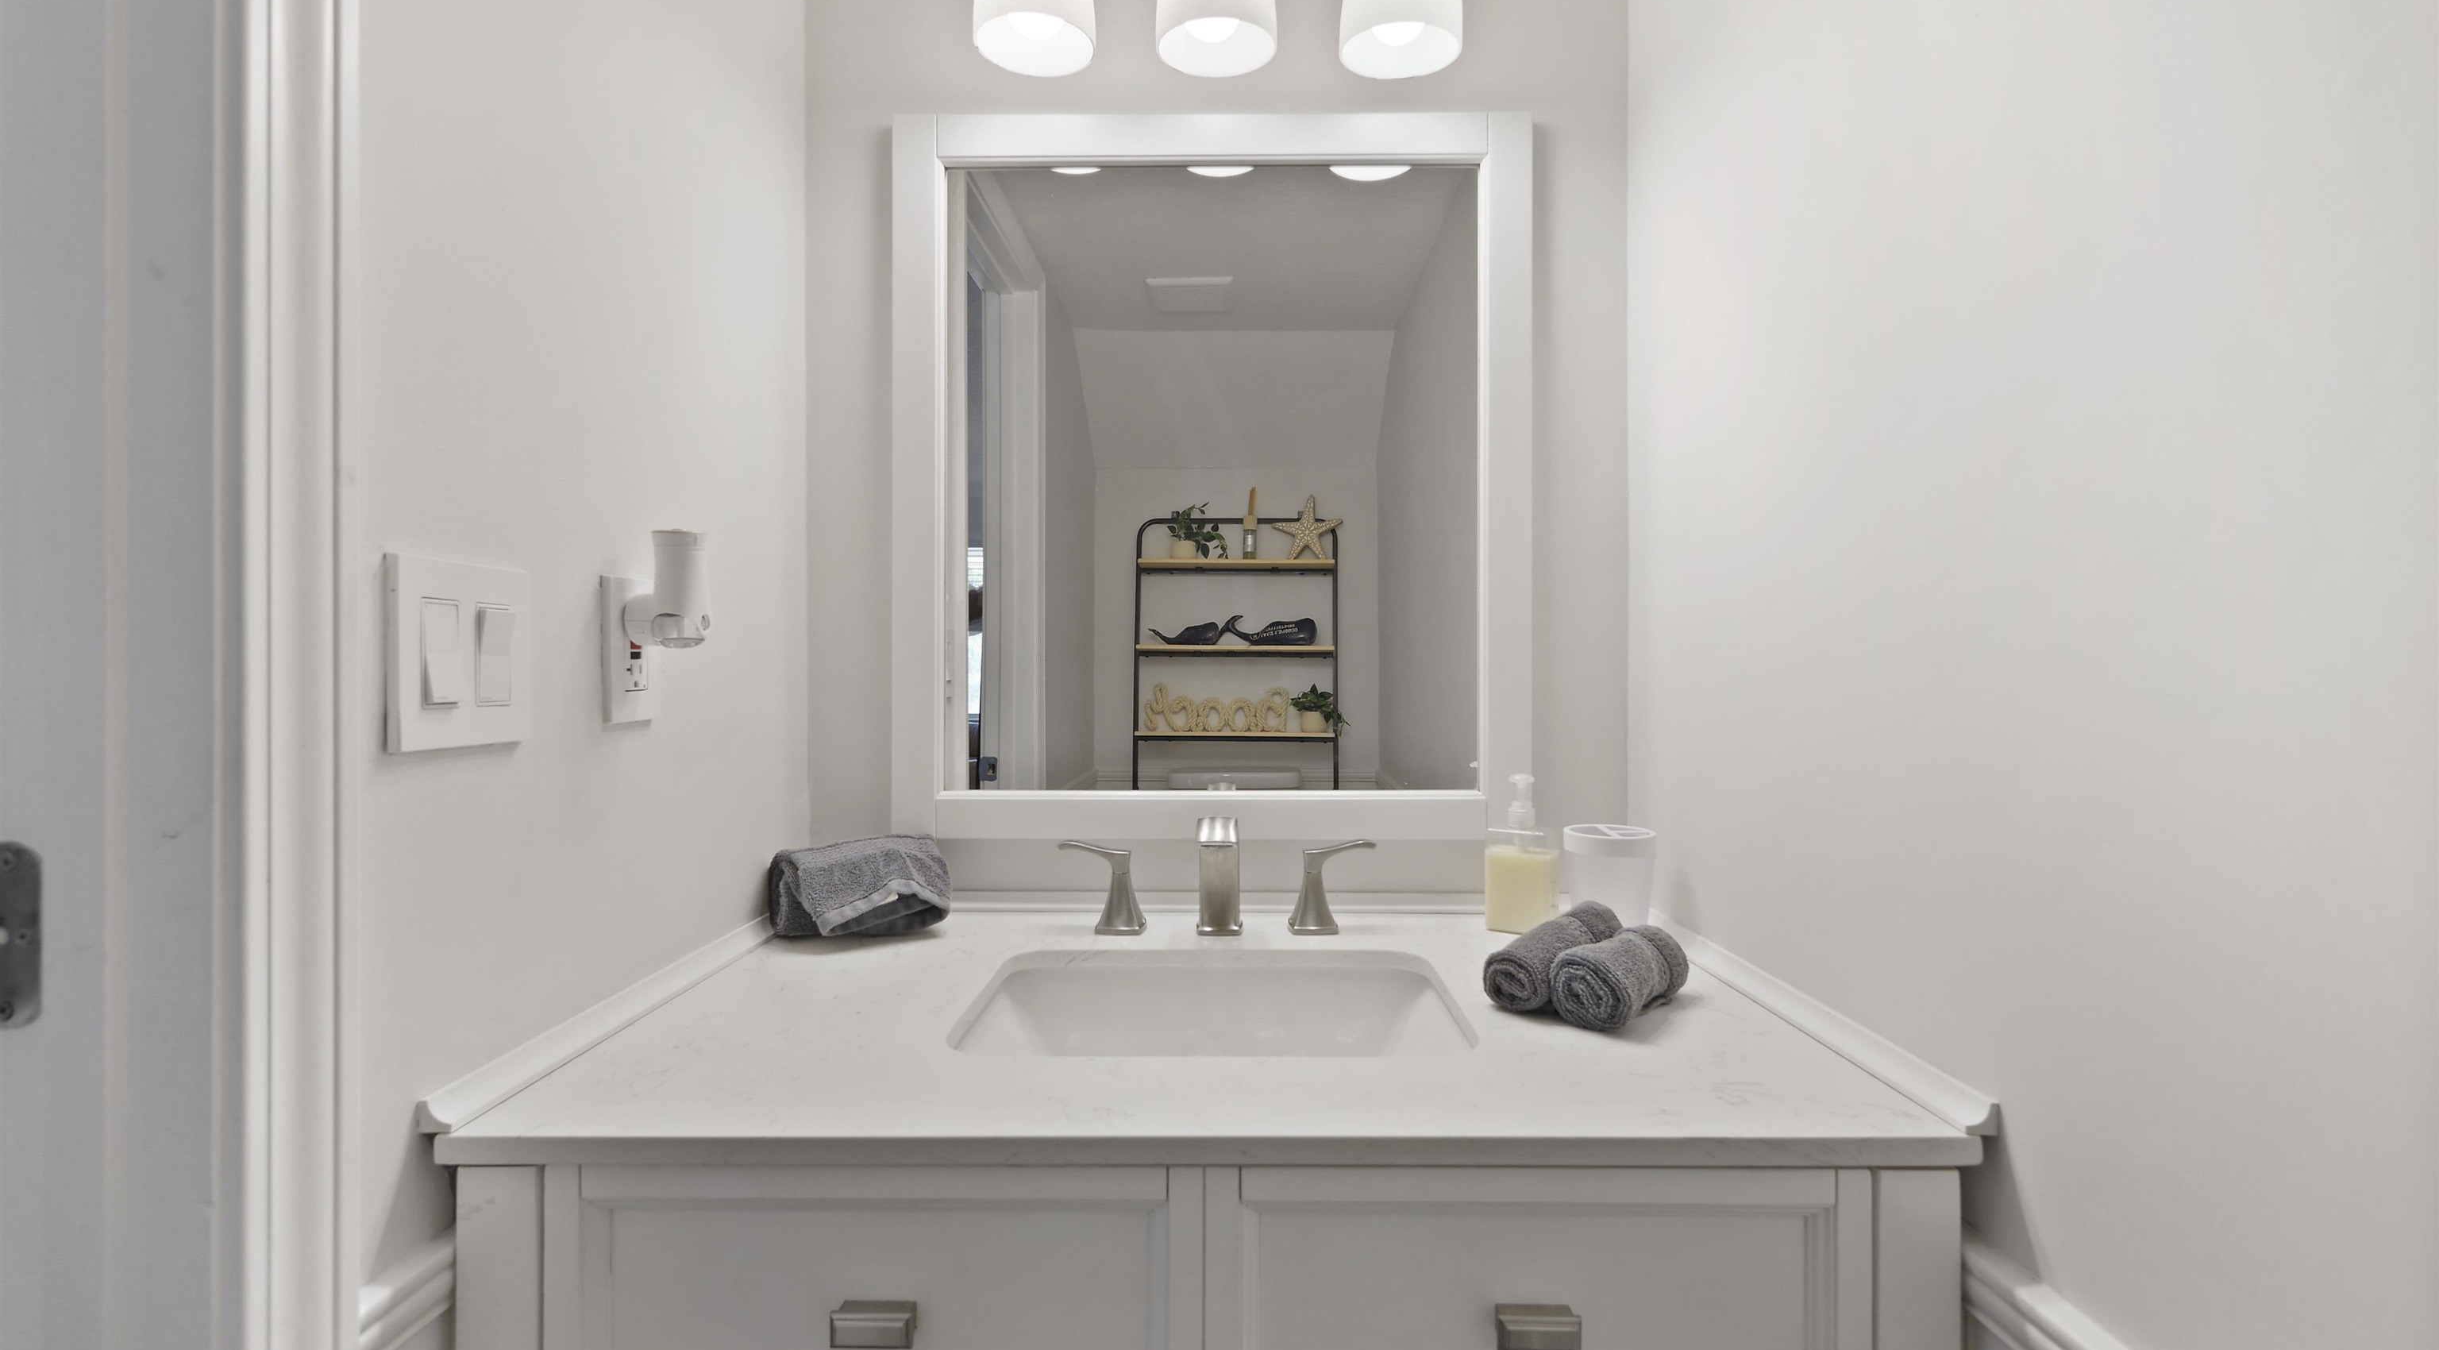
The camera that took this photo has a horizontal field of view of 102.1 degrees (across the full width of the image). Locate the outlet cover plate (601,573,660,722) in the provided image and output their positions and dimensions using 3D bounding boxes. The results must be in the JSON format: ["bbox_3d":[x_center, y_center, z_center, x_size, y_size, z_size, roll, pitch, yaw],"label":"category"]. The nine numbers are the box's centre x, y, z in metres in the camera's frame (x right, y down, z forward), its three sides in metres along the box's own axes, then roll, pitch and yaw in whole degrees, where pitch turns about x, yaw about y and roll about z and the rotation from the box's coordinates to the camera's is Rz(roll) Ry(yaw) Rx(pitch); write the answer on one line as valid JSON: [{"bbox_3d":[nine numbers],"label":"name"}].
[{"bbox_3d":[-0.484,-0.019,0.811,0.009,0.116,0.070,0,0,0],"label":"outlet cover plate"}]

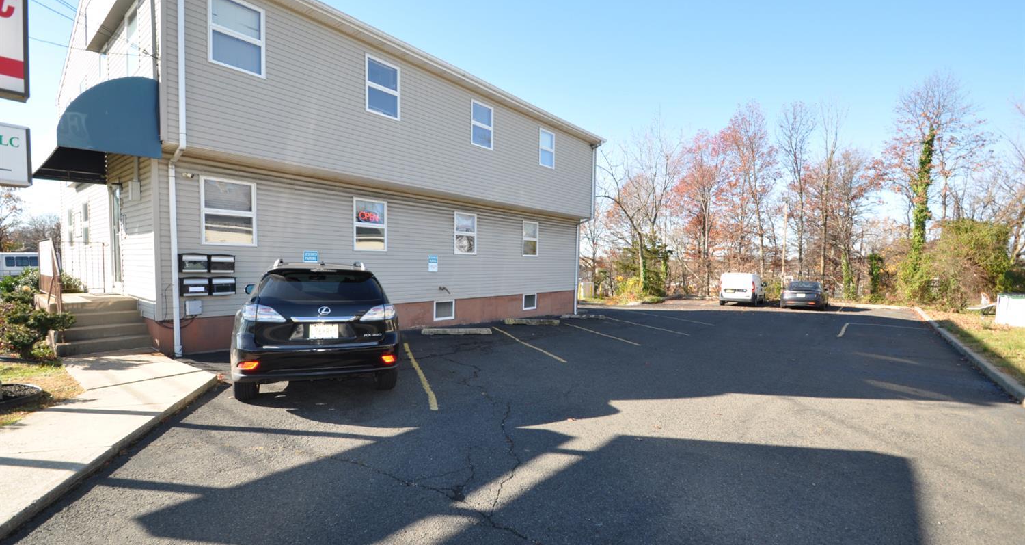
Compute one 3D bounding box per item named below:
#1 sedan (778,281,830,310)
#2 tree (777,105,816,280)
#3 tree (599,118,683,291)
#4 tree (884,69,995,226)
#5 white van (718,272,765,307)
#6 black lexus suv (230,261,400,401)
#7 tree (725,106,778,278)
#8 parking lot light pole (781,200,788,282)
[{"bbox_3d":[16.100,1.200,23.450,1.860,1.460,4.750,2,1,38],"label":"sedan"},{"bbox_3d":[22.667,-5.748,34.000,3.000,15.700,3.000,1,1,34],"label":"tree"},{"bbox_3d":[9.494,-4.674,31.500,5.800,13.400,5.500,1,1,17],"label":"tree"},{"bbox_3d":[28.339,-5.674,28.500,6.000,15.000,6.000,-1,1,-45],"label":"tree"},{"bbox_3d":[14.510,1.010,26.670,1.830,1.880,4.740,2,1,38],"label":"white van"},{"bbox_3d":[-3.100,0.700,6.800,1.890,1.700,4.770,1,0,-25],"label":"black lexus suv"},{"bbox_3d":[19.059,-5.748,34.000,4.000,15.700,4.000,1,1,29],"label":"tree"},{"bbox_3d":[19.434,-1.604,30.500,0.550,7.300,0.400,-1,1,-37],"label":"parking lot light pole"}]

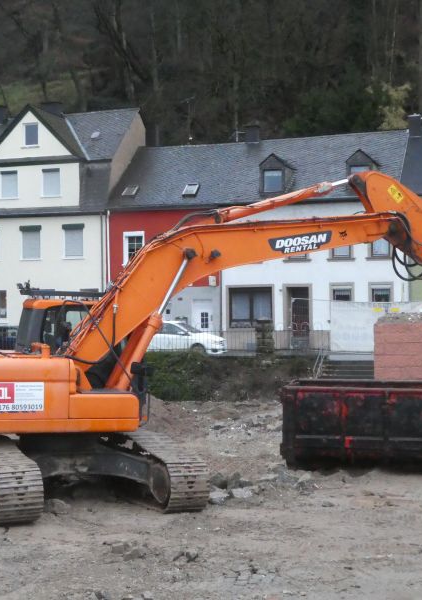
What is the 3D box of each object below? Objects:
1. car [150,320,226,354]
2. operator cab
[{"bbox_3d":[-1.537,1.637,49.001,4.500,1.450,1.800,-1,0,17],"label":"car"},{"bbox_3d":[-2.202,0.708,18.914,1.850,1.900,1.000,-1,0,-16],"label":"operator cab"}]

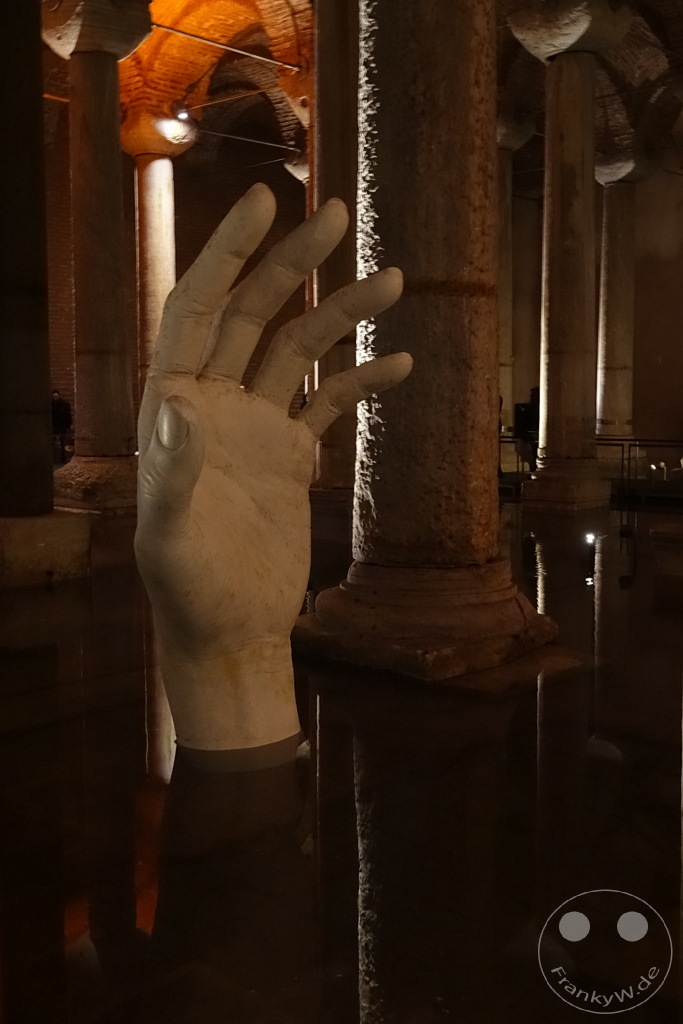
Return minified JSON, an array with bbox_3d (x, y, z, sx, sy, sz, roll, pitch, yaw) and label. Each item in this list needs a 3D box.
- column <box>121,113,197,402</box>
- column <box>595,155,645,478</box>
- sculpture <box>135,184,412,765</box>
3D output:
[{"bbox_3d":[-3.858,-4.515,24.573,1.200,7.522,1.200,5,8,44],"label":"column"},{"bbox_3d":[6.623,-4.808,28.044,1.150,7.473,1.150,5,8,44],"label":"column"},{"bbox_3d":[-0.350,-0.101,5.146,1.030,2.550,1.050,-4,7,-35],"label":"sculpture"}]

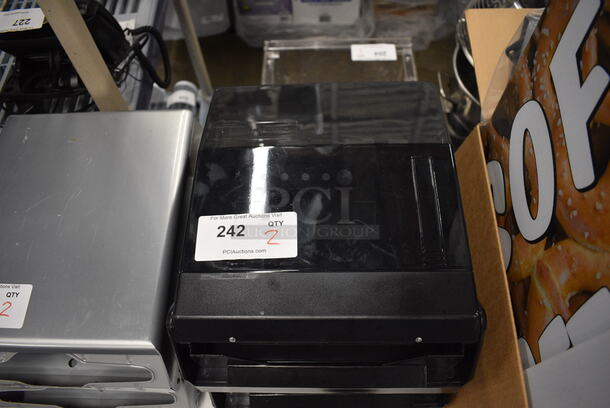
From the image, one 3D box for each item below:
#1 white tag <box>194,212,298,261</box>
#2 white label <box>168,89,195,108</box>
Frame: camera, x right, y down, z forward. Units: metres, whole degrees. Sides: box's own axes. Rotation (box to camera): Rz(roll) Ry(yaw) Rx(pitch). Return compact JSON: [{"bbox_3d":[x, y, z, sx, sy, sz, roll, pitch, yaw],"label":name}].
[{"bbox_3d":[-0.058,0.033,0.460,0.102,0.003,0.051,-3,60,1],"label":"white tag"},{"bbox_3d":[-0.387,-0.324,1.421,0.086,0.026,0.055,-3,56,0],"label":"white label"}]

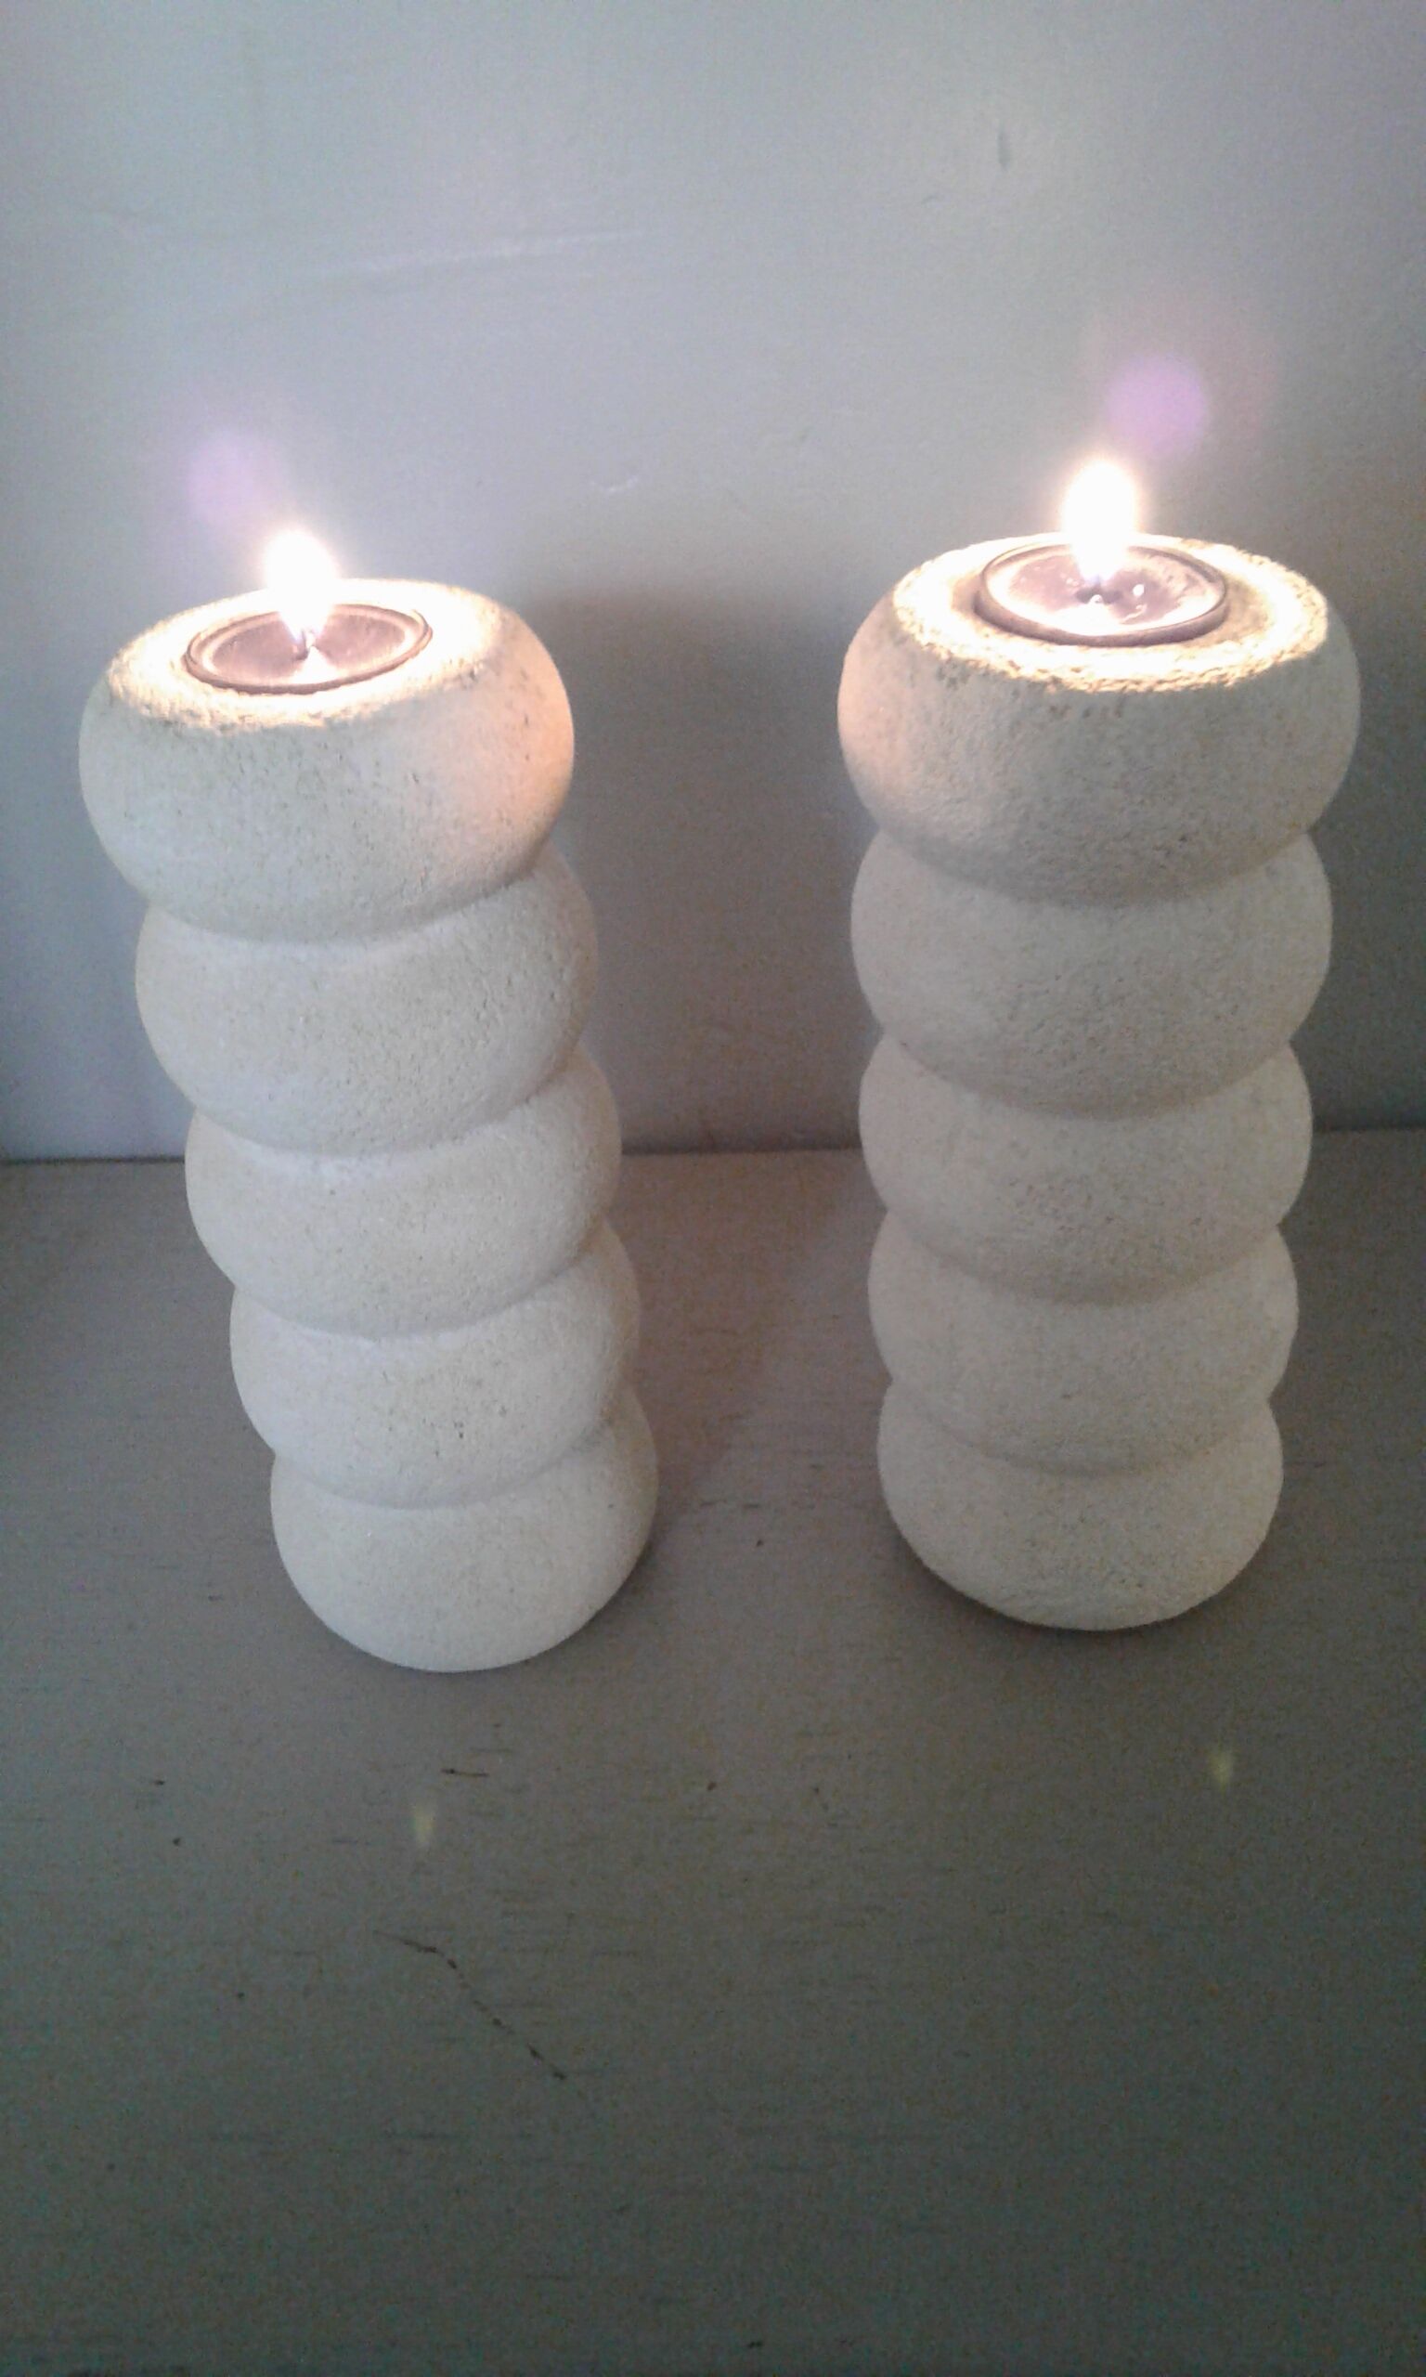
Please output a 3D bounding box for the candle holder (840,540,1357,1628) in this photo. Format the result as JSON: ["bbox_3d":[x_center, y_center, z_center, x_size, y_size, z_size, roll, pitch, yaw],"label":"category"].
[{"bbox_3d":[0.068,-0.015,0.366,0.082,0.193,0.082,-5,32,0],"label":"candle holder"}]

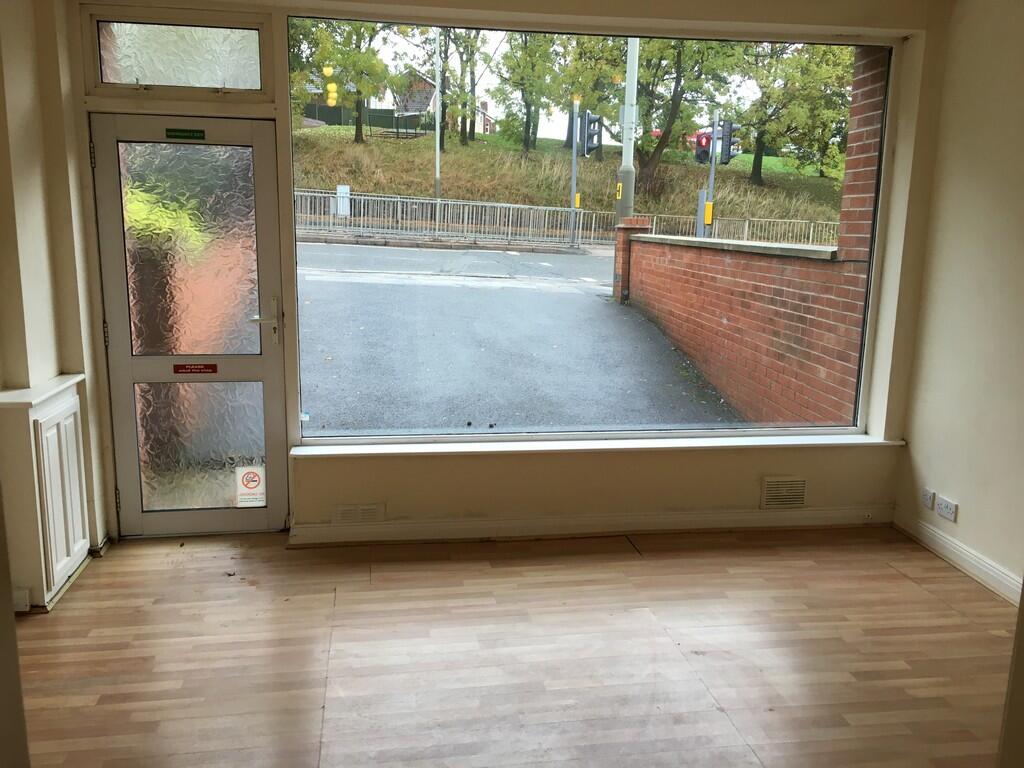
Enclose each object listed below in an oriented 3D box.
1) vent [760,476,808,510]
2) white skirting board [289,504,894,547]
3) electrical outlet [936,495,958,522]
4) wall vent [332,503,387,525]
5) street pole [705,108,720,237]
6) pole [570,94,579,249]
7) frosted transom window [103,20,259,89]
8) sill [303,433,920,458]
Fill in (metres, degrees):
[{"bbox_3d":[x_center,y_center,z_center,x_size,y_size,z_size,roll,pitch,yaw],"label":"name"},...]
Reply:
[{"bbox_3d":[1.419,0.568,4.495,0.240,0.165,0.018,-1,10,-8],"label":"vent"},{"bbox_3d":[0.485,0.721,4.389,3.157,0.102,0.020,-1,10,-8],"label":"white skirting board"},{"bbox_3d":[2.087,0.600,4.116,0.020,0.086,0.146,0,10,-5],"label":"electrical outlet"},{"bbox_3d":[-0.747,0.631,4.199,0.250,0.095,0.015,-1,10,-8],"label":"wall vent"},{"bbox_3d":[4.693,-4.744,20.203,0.120,3.305,0.120,-1,10,-8],"label":"street pole"},{"bbox_3d":[1.521,-5.043,20.687,0.120,3.484,0.120,-1,10,-8],"label":"pole"},{"bbox_3d":[-1.504,-1.493,3.922,0.700,0.268,0.045,-1,10,-8],"label":"frosted transom window"},{"bbox_3d":[0.491,0.320,4.398,3.150,0.023,0.171,-1,10,-8],"label":"sill"}]

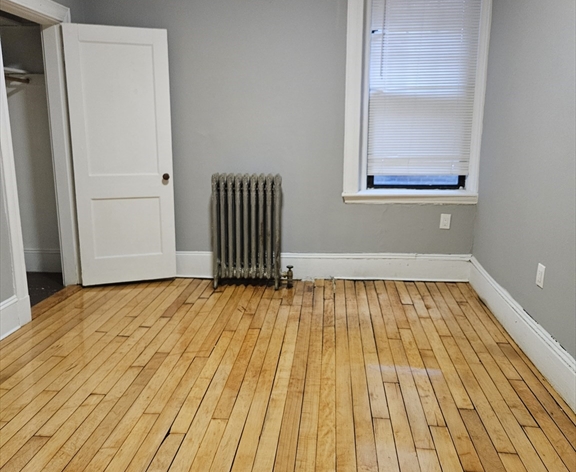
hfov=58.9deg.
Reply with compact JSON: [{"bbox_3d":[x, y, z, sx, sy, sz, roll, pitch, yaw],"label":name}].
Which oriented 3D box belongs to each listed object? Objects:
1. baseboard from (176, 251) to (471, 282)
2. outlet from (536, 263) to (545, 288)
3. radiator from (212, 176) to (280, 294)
[{"bbox_3d":[0.153,0.258,4.338,2.723,0.234,0.022,1,13,5],"label":"baseboard"},{"bbox_3d":[1.388,0.220,2.807,0.008,0.120,0.080,1,13,5],"label":"outlet"},{"bbox_3d":[-0.312,-0.042,4.121,0.544,0.917,0.238,1,13,5],"label":"radiator"}]

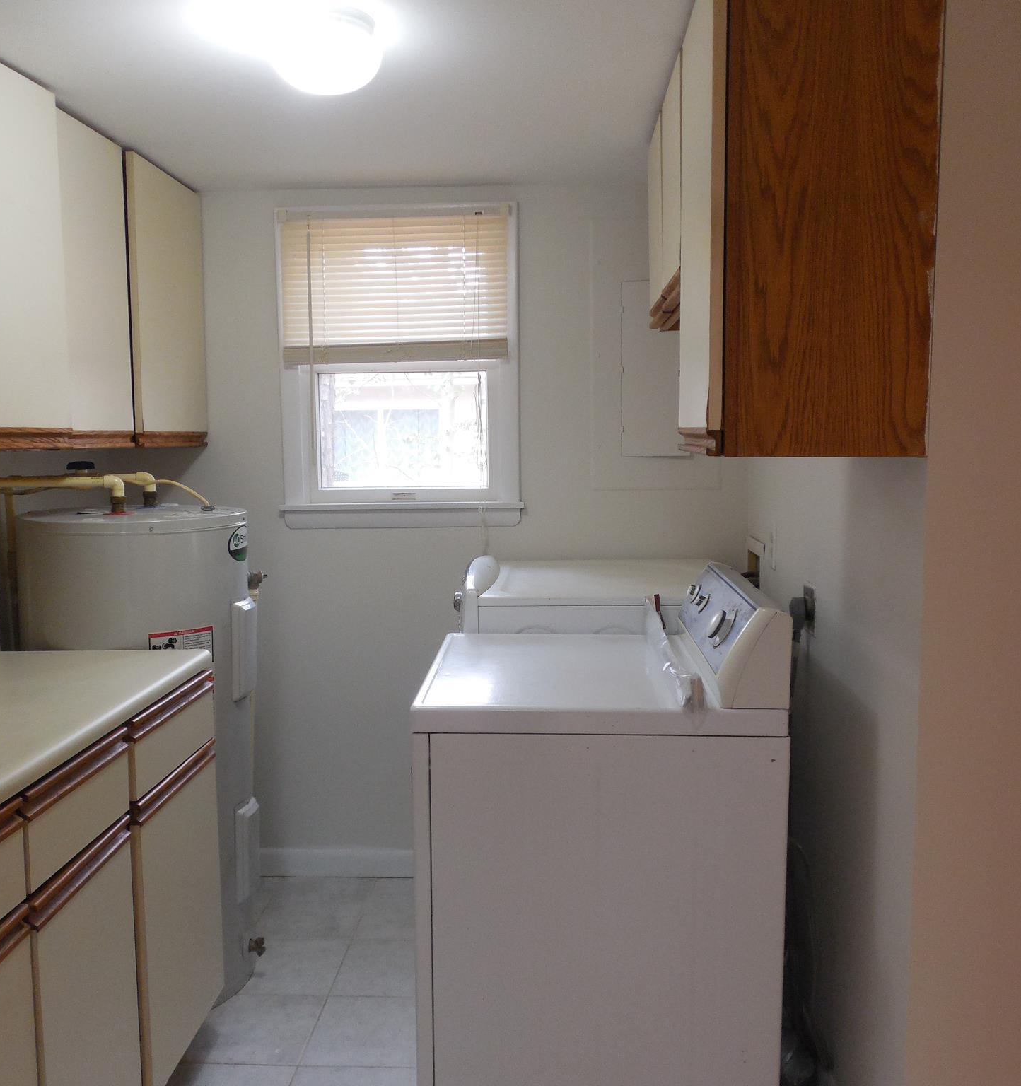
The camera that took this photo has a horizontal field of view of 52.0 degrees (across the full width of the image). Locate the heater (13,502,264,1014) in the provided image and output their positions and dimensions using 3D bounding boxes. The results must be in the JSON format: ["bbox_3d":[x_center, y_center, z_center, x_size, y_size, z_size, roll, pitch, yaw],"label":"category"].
[{"bbox_3d":[-0.974,0.528,2.806,0.580,1.225,0.565,-1,6,-9],"label":"heater"}]

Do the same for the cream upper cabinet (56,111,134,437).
[{"bbox_3d":[-1.145,-0.607,2.454,0.355,0.743,0.415,0,6,3],"label":"cream upper cabinet"}]

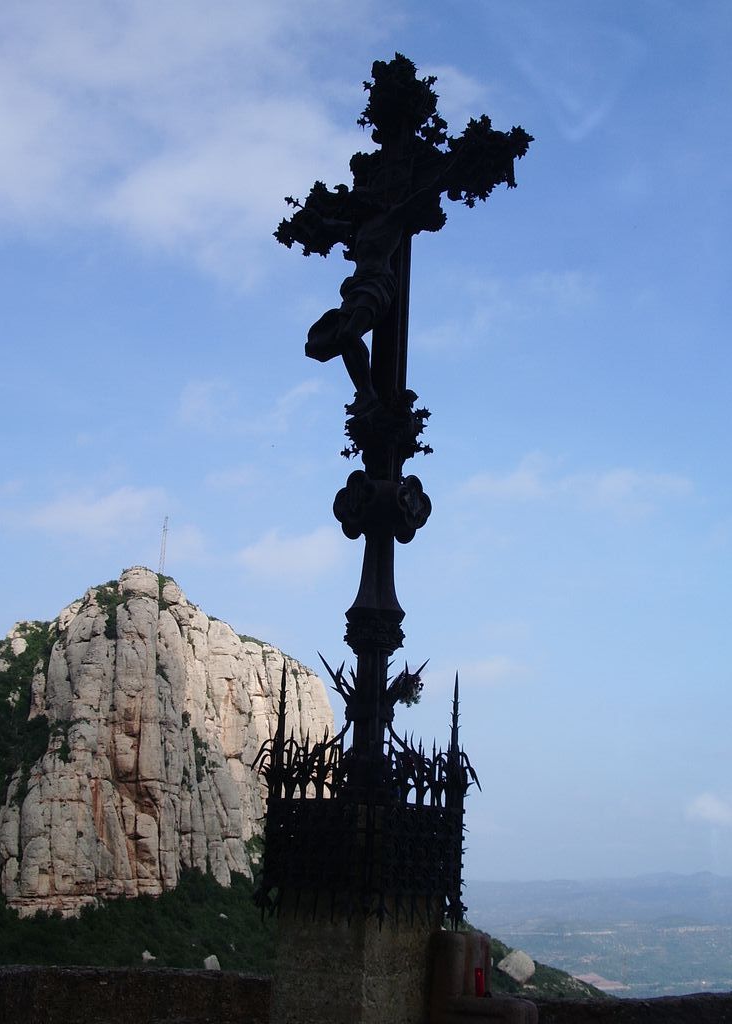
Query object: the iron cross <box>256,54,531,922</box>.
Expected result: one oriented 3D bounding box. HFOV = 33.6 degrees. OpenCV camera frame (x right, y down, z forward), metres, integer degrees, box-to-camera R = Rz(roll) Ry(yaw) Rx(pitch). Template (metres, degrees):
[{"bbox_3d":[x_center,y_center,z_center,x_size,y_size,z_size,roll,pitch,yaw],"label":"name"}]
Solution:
[{"bbox_3d":[0.084,-0.457,8.096,2.325,6.098,1.101,-10,-20,38],"label":"iron cross"}]

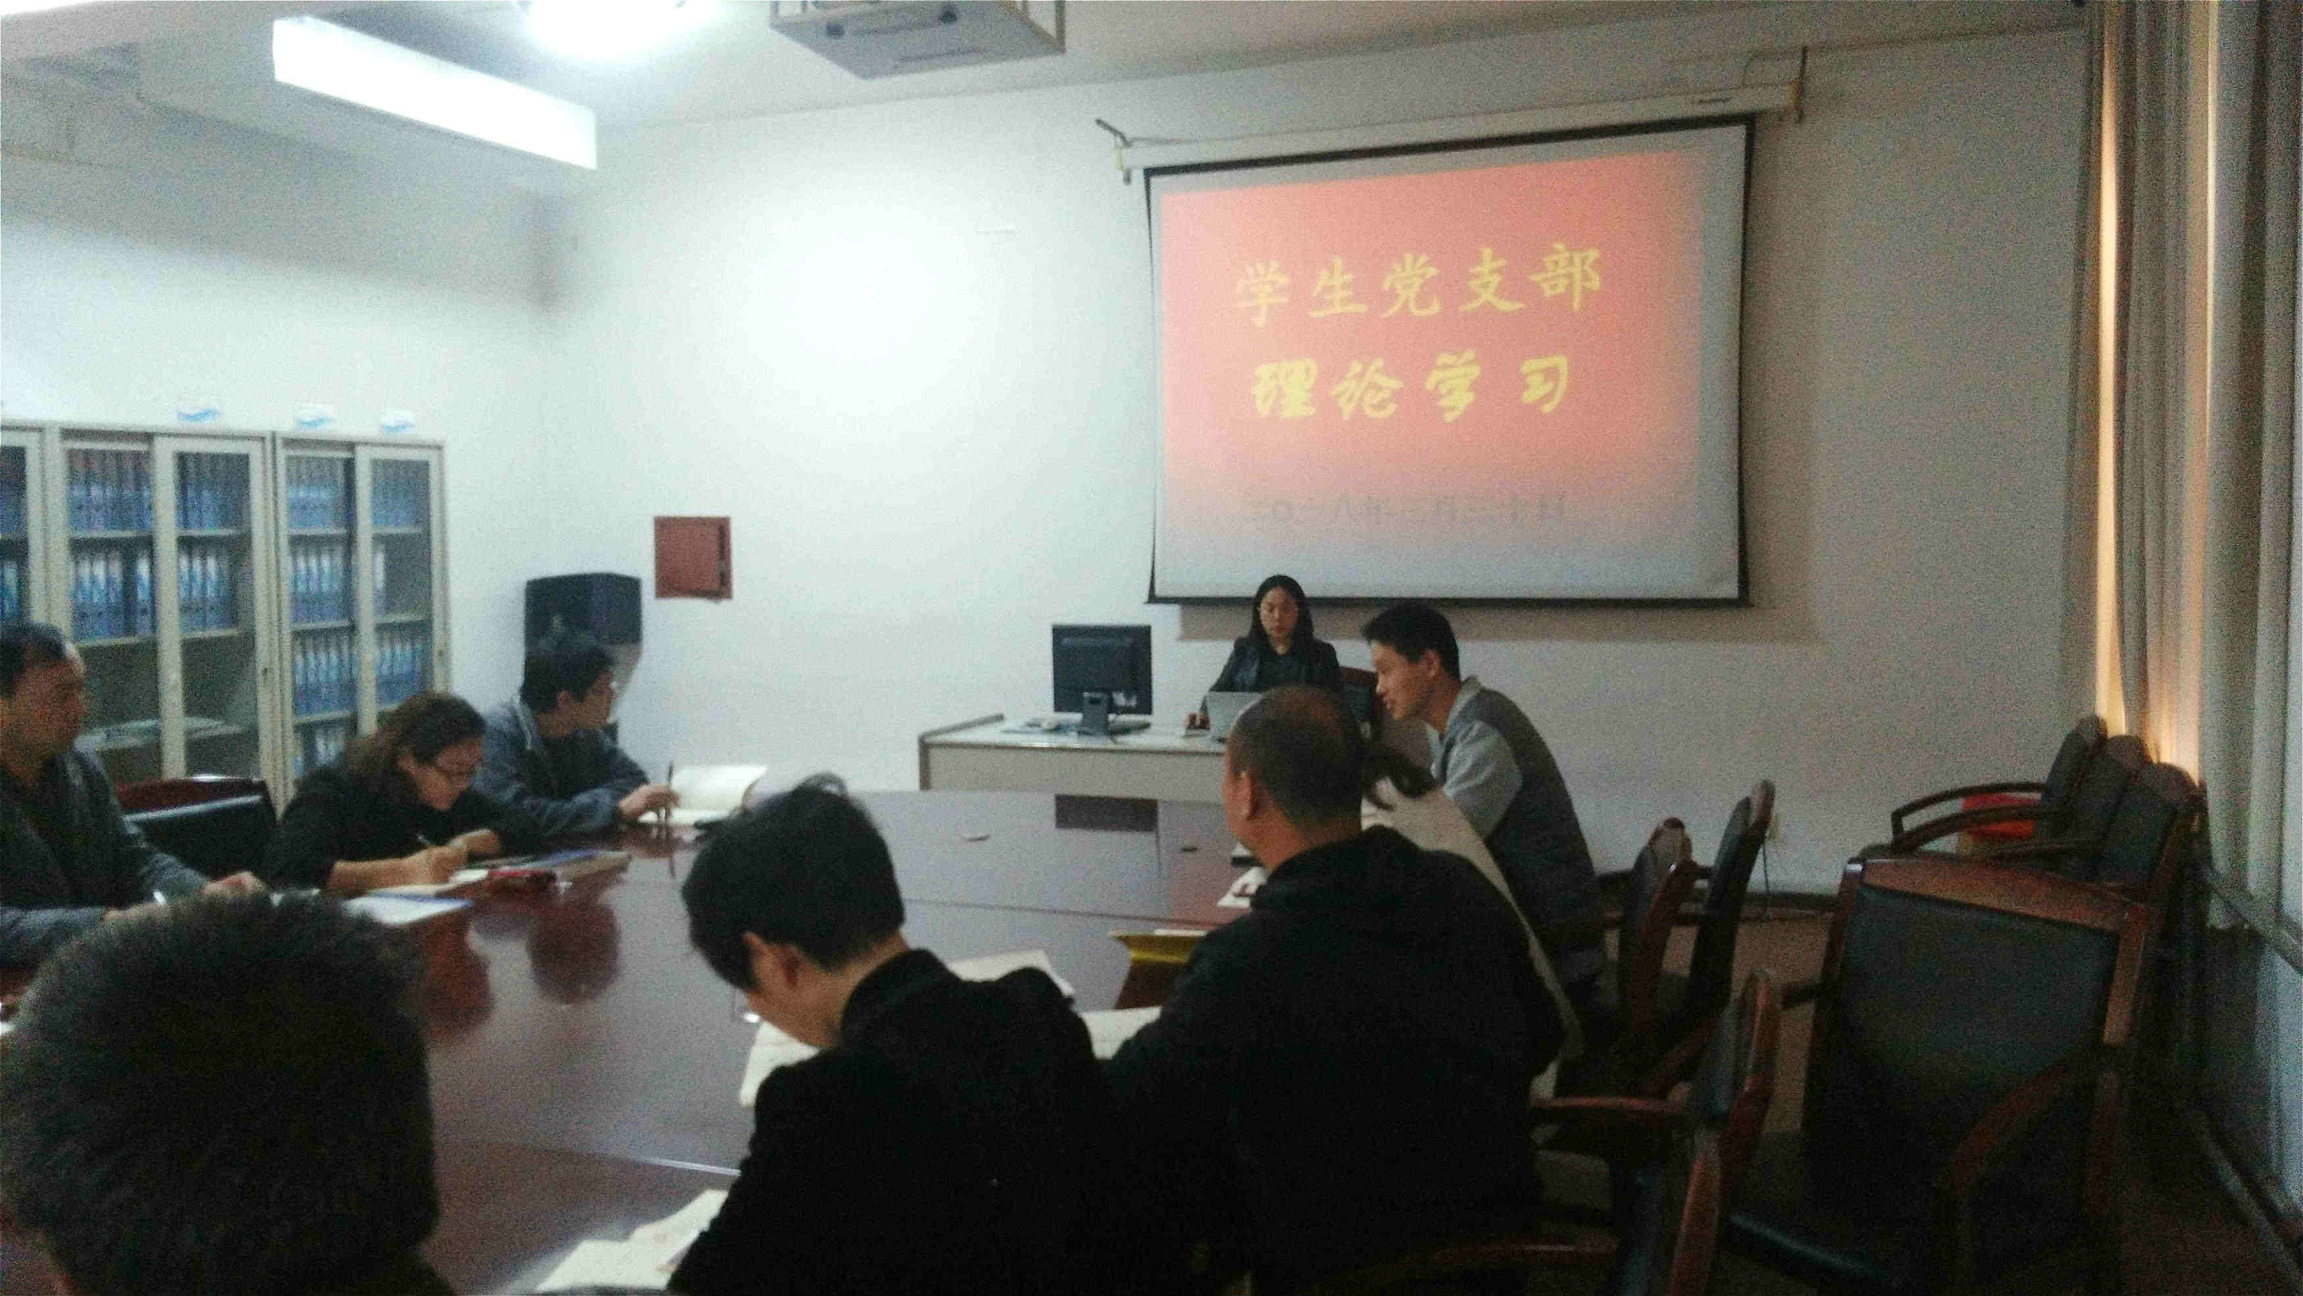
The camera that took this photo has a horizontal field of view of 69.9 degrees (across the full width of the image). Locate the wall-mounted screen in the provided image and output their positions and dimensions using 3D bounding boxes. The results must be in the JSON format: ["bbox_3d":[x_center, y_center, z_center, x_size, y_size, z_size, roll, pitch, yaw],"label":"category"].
[{"bbox_3d":[1.088,-1.060,6.448,2.378,1.788,0.050,1,5,21],"label":"wall-mounted screen"}]

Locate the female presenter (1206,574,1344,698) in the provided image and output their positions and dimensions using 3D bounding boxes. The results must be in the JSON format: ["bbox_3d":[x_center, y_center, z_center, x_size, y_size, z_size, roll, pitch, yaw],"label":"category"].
[{"bbox_3d":[0.441,0.393,6.050,0.500,1.280,0.680,2,5,26],"label":"female presenter"}]

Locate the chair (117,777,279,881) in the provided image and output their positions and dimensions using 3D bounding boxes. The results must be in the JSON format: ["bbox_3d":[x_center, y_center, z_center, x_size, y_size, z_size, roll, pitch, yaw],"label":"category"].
[{"bbox_3d":[-1.957,0.795,3.636,0.600,0.930,0.570,1,5,21],"label":"chair"}]

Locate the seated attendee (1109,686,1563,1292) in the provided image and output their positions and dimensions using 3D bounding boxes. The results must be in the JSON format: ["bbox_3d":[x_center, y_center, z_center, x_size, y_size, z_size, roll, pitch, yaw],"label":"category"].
[{"bbox_3d":[0.265,0.695,2.443,0.740,1.270,0.550,3,6,38],"label":"seated attendee"}]

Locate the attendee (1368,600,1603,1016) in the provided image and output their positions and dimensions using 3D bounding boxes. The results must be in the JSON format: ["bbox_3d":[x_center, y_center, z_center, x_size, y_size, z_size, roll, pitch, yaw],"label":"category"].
[{"bbox_3d":[0.770,0.567,3.689,0.740,1.310,0.490,1,5,23],"label":"attendee"}]

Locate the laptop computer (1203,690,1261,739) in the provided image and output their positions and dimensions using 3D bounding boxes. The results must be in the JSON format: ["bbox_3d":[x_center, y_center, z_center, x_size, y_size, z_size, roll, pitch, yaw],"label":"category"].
[{"bbox_3d":[0.376,0.213,5.651,0.340,0.185,0.260,1,5,21],"label":"laptop computer"}]

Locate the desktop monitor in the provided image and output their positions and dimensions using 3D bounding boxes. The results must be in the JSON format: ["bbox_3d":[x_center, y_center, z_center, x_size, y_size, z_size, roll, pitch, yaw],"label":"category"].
[{"bbox_3d":[-0.165,0.119,5.745,0.375,0.370,0.180,1,5,21],"label":"desktop monitor"}]

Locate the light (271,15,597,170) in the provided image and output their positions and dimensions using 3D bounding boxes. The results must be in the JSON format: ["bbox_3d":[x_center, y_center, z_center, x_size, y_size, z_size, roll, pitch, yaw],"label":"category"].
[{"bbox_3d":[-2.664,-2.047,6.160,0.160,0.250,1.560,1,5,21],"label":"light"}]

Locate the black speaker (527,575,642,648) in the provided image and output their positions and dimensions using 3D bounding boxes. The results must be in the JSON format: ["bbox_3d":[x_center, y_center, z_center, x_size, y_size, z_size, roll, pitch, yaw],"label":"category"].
[{"bbox_3d":[-2.591,-0.135,7.556,0.430,0.370,0.320,1,5,21],"label":"black speaker"}]

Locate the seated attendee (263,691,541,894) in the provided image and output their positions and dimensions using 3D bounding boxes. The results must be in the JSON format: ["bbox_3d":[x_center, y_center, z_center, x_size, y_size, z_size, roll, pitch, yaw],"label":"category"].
[{"bbox_3d":[-1.749,0.660,3.780,0.740,1.170,0.530,1,5,16],"label":"seated attendee"}]

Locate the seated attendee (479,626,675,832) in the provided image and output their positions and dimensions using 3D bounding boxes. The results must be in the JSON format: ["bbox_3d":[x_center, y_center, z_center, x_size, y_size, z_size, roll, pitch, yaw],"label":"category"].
[{"bbox_3d":[-1.570,0.571,4.349,0.720,1.250,0.520,0,5,13],"label":"seated attendee"}]

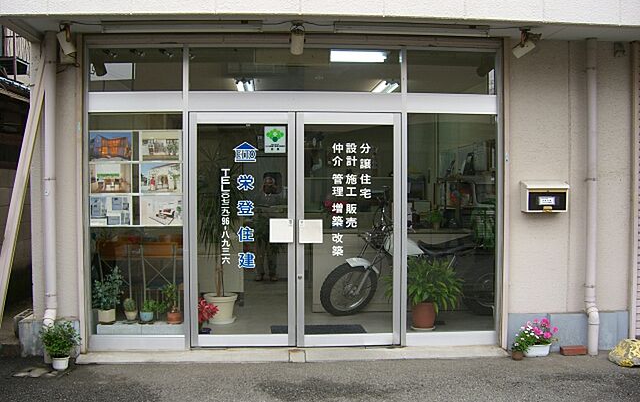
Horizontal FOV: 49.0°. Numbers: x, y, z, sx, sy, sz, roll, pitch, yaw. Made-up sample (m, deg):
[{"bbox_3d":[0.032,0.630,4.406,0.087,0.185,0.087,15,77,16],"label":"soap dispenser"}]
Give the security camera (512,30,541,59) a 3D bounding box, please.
[{"bbox_3d":[1.678,-1.280,5.694,0.220,0.220,0.150,1,2,27],"label":"security camera"}]

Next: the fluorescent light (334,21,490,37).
[{"bbox_3d":[0.742,-1.369,5.600,1.257,0.090,0.110,0,1,-4],"label":"fluorescent light"}]

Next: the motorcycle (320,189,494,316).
[{"bbox_3d":[1.076,0.570,7.704,2.100,1.392,0.780,0,1,-4],"label":"motorcycle"}]

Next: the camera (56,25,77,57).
[{"bbox_3d":[-1.964,-1.242,5.453,0.130,0.240,0.140,1,2,41],"label":"camera"}]

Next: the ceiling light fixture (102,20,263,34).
[{"bbox_3d":[-1.070,-1.361,5.480,1.238,0.090,0.110,0,1,-4],"label":"ceiling light fixture"}]

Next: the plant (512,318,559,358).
[{"bbox_3d":[1.766,1.123,5.770,0.386,0.322,0.270,0,2,-4],"label":"plant"}]

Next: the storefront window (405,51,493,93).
[{"bbox_3d":[1.121,-1.106,6.001,0.772,0.374,0.040,0,2,-4],"label":"storefront window"}]

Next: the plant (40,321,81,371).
[{"bbox_3d":[-2.031,1.135,5.500,0.313,0.380,0.300,0,2,-4],"label":"plant"}]

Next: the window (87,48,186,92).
[{"bbox_3d":[-1.525,-1.089,5.822,0.771,0.363,0.040,0,2,-4],"label":"window"}]

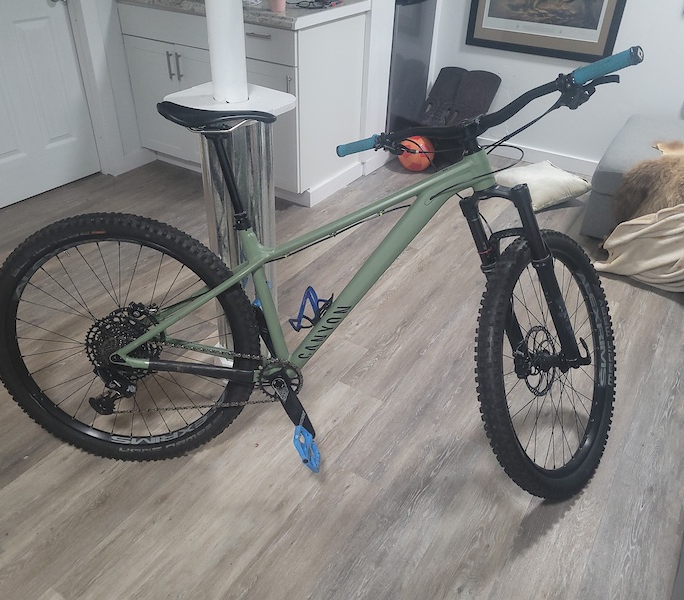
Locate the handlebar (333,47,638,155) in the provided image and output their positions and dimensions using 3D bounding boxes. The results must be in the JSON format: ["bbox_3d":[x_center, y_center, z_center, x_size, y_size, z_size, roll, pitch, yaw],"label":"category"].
[{"bbox_3d":[0.303,-0.434,1.439,0.785,0.090,0.110,-6,21,45],"label":"handlebar"}]

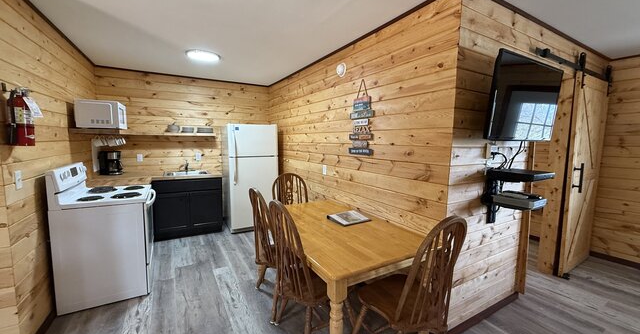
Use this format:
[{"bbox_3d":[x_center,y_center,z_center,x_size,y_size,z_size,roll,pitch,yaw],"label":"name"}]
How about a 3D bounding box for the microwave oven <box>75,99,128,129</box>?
[{"bbox_3d":[-2.475,-0.579,2.961,0.370,0.290,0.500,-2,6,-26],"label":"microwave oven"}]

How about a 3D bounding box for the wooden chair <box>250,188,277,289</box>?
[{"bbox_3d":[-0.354,0.685,2.328,0.560,1.040,0.530,-2,6,-27],"label":"wooden chair"}]

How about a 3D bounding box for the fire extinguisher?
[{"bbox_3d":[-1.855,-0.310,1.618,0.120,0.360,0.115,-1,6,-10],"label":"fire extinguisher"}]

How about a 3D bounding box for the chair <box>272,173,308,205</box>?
[{"bbox_3d":[-0.247,0.620,2.998,0.530,1.040,0.560,-3,7,-30],"label":"chair"}]

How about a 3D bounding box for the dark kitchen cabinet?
[{"bbox_3d":[-2.055,0.586,4.040,0.915,0.875,0.540,-3,7,-30],"label":"dark kitchen cabinet"}]

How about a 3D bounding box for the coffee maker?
[{"bbox_3d":[-2.826,-0.039,3.498,0.245,0.325,0.190,-1,6,-15],"label":"coffee maker"}]

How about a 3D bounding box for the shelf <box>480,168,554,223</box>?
[{"bbox_3d":[1.408,0.241,1.848,0.340,0.440,0.320,-3,7,-30],"label":"shelf"}]

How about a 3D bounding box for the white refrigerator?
[{"bbox_3d":[-1.184,0.152,4.362,0.768,1.685,0.680,-3,7,-30],"label":"white refrigerator"}]

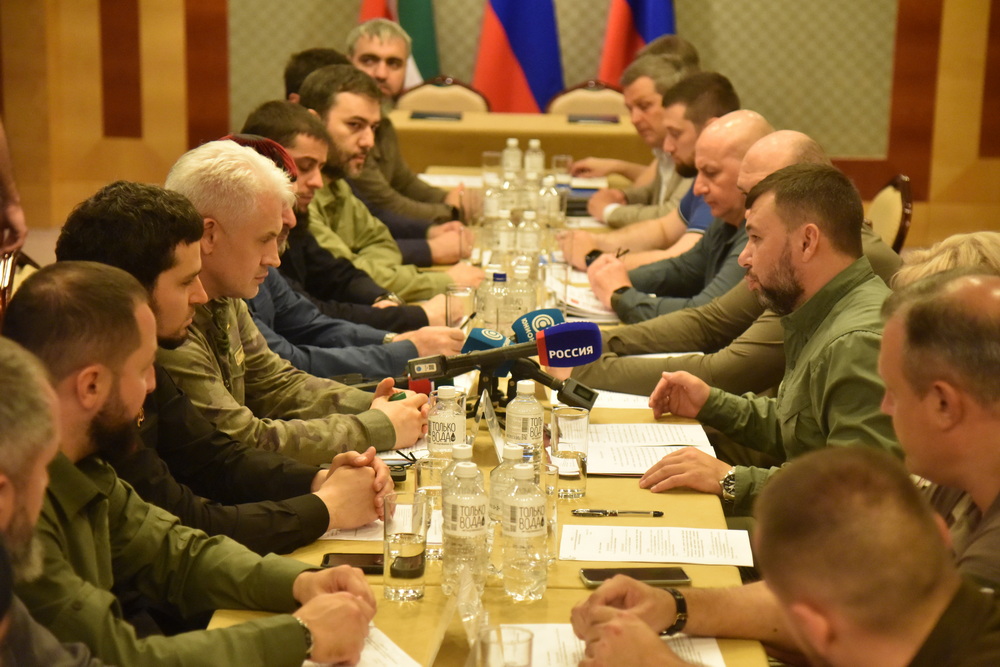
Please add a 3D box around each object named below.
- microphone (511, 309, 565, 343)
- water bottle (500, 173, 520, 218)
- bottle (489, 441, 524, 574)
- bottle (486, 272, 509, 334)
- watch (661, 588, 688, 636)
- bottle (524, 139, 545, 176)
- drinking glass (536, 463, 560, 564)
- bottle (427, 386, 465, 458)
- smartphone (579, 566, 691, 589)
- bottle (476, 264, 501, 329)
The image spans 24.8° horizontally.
[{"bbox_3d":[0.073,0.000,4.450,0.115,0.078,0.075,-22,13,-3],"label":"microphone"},{"bbox_3d":[0.029,-0.392,6.944,0.066,0.196,0.066,1,11,0],"label":"water bottle"},{"bbox_3d":[0.018,0.265,3.412,0.067,0.197,0.067,1,11,0],"label":"bottle"},{"bbox_3d":[-0.001,-0.029,4.985,0.063,0.204,0.063,1,11,0],"label":"bottle"},{"bbox_3d":[0.230,0.388,3.166,0.040,0.064,0.060,-9,15,-41],"label":"watch"},{"bbox_3d":[0.119,-0.579,7.949,0.066,0.196,0.066,1,11,0],"label":"bottle"},{"bbox_3d":[0.058,0.277,3.491,0.062,0.145,0.062,1,11,0],"label":"drinking glass"},{"bbox_3d":[-0.090,0.186,3.815,0.065,0.194,0.065,0,10,-8],"label":"bottle"},{"bbox_3d":[0.201,0.363,3.386,0.155,0.009,0.075,0,10,-6],"label":"smartphone"},{"bbox_3d":[-0.020,-0.049,5.109,0.066,0.196,0.066,1,11,0],"label":"bottle"}]

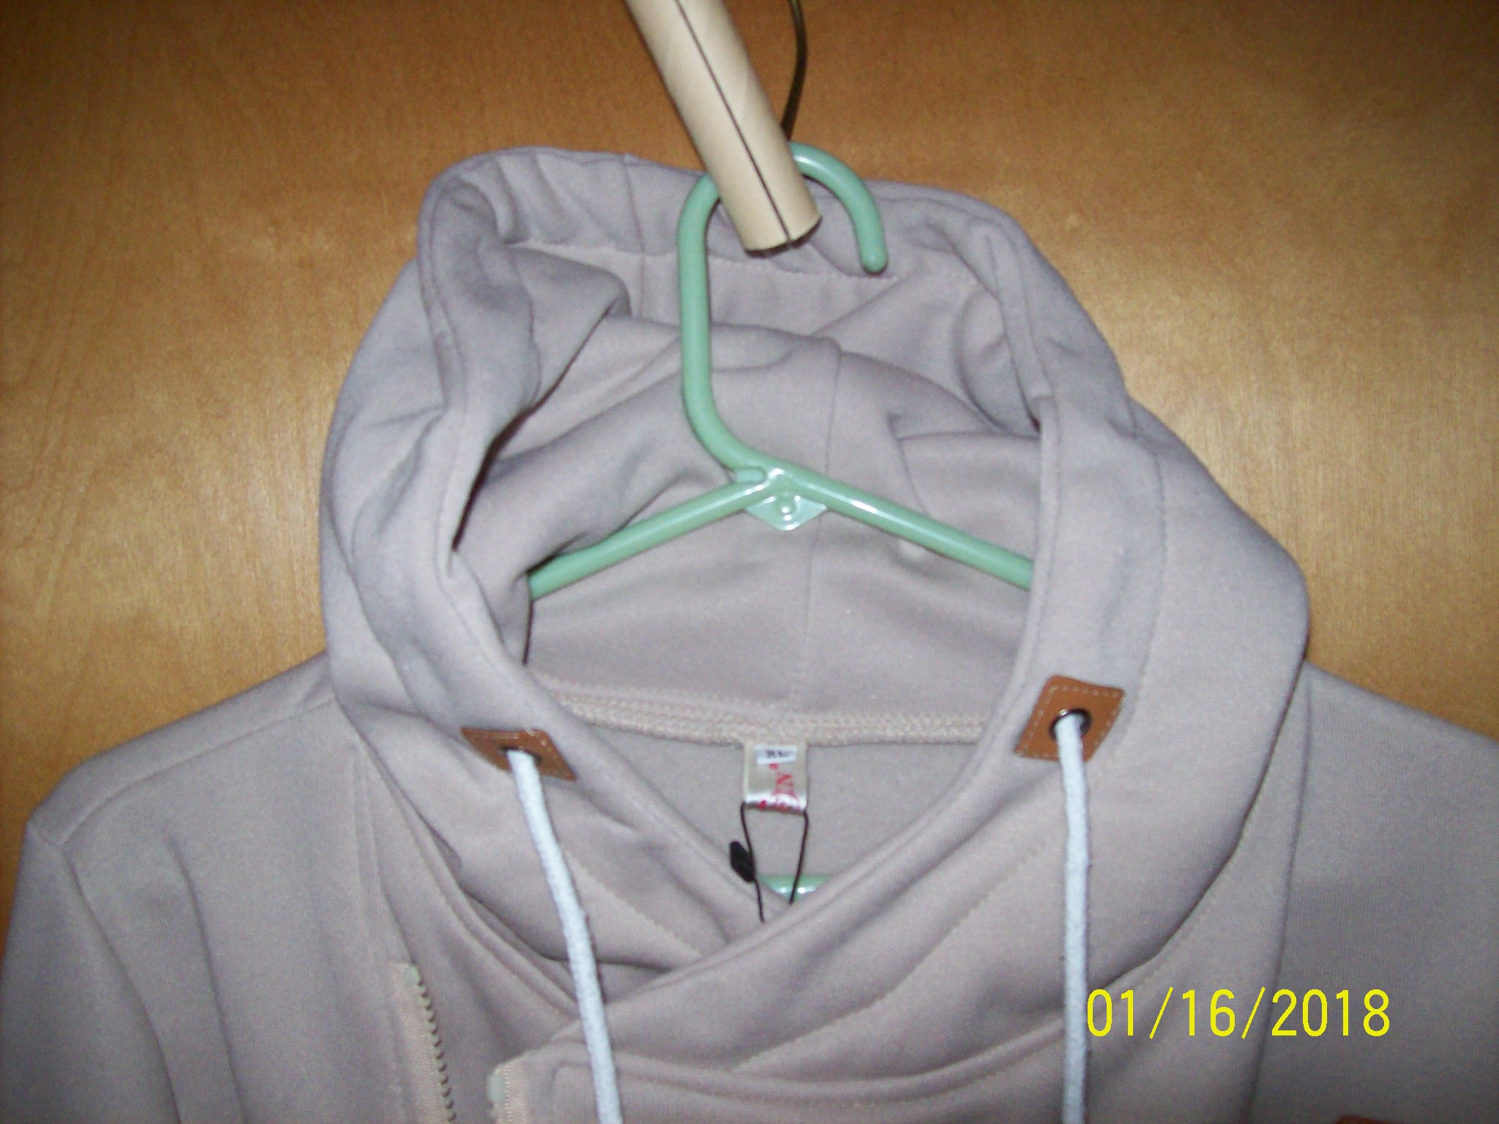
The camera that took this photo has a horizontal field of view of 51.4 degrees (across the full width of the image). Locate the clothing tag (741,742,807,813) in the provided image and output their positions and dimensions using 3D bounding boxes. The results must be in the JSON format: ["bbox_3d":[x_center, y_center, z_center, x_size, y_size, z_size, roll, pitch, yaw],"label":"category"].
[{"bbox_3d":[0.008,0.068,0.495,0.021,0.023,0.003,-1,16,0],"label":"clothing tag"}]

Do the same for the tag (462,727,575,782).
[{"bbox_3d":[-0.067,0.056,0.455,0.026,0.026,0.003,-3,46,15],"label":"tag"}]

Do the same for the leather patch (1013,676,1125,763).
[{"bbox_3d":[0.094,0.046,0.455,0.026,0.027,0.003,13,22,-20],"label":"leather patch"}]

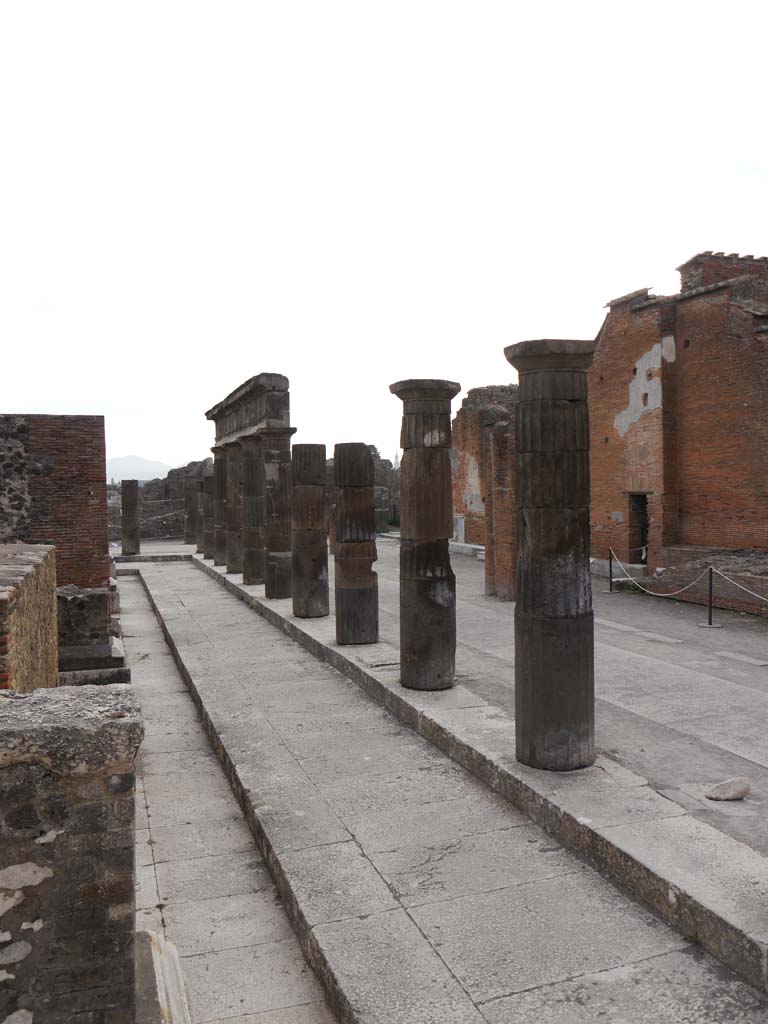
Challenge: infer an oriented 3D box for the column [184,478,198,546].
[{"bbox_3d":[-8.351,-0.005,35.979,0.647,2.754,0.647,-1,2,-19],"label":"column"}]

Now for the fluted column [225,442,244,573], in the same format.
[{"bbox_3d":[-4.114,-0.099,23.527,0.843,3.664,0.843,-1,2,-19],"label":"fluted column"}]

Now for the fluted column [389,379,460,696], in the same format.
[{"bbox_3d":[0.545,0.285,10.159,0.853,3.669,0.853,0,2,0],"label":"fluted column"}]

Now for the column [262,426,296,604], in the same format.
[{"bbox_3d":[-2.276,0.046,18.240,0.853,3.679,0.853,-1,2,-19],"label":"column"}]

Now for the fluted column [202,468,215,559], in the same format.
[{"bbox_3d":[-5.856,0.154,28.631,0.676,2.862,0.676,-1,2,-19],"label":"fluted column"}]

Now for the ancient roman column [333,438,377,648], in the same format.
[{"bbox_3d":[-0.421,0.490,12.949,0.686,3.097,0.686,0,2,0],"label":"ancient roman column"}]

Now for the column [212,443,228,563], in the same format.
[{"bbox_3d":[-5.004,-0.174,26.173,0.833,3.659,0.833,-1,2,-19],"label":"column"}]

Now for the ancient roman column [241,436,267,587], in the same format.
[{"bbox_3d":[-3.202,-0.033,20.879,0.843,3.683,0.843,-1,2,-19],"label":"ancient roman column"}]

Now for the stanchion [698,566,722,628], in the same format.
[{"bbox_3d":[5.755,1.487,14.565,0.451,1.039,0.451,-1,2,-19],"label":"stanchion"}]

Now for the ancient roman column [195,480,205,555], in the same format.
[{"bbox_3d":[-6.720,0.182,31.230,0.676,2.656,0.676,-1,2,-19],"label":"ancient roman column"}]

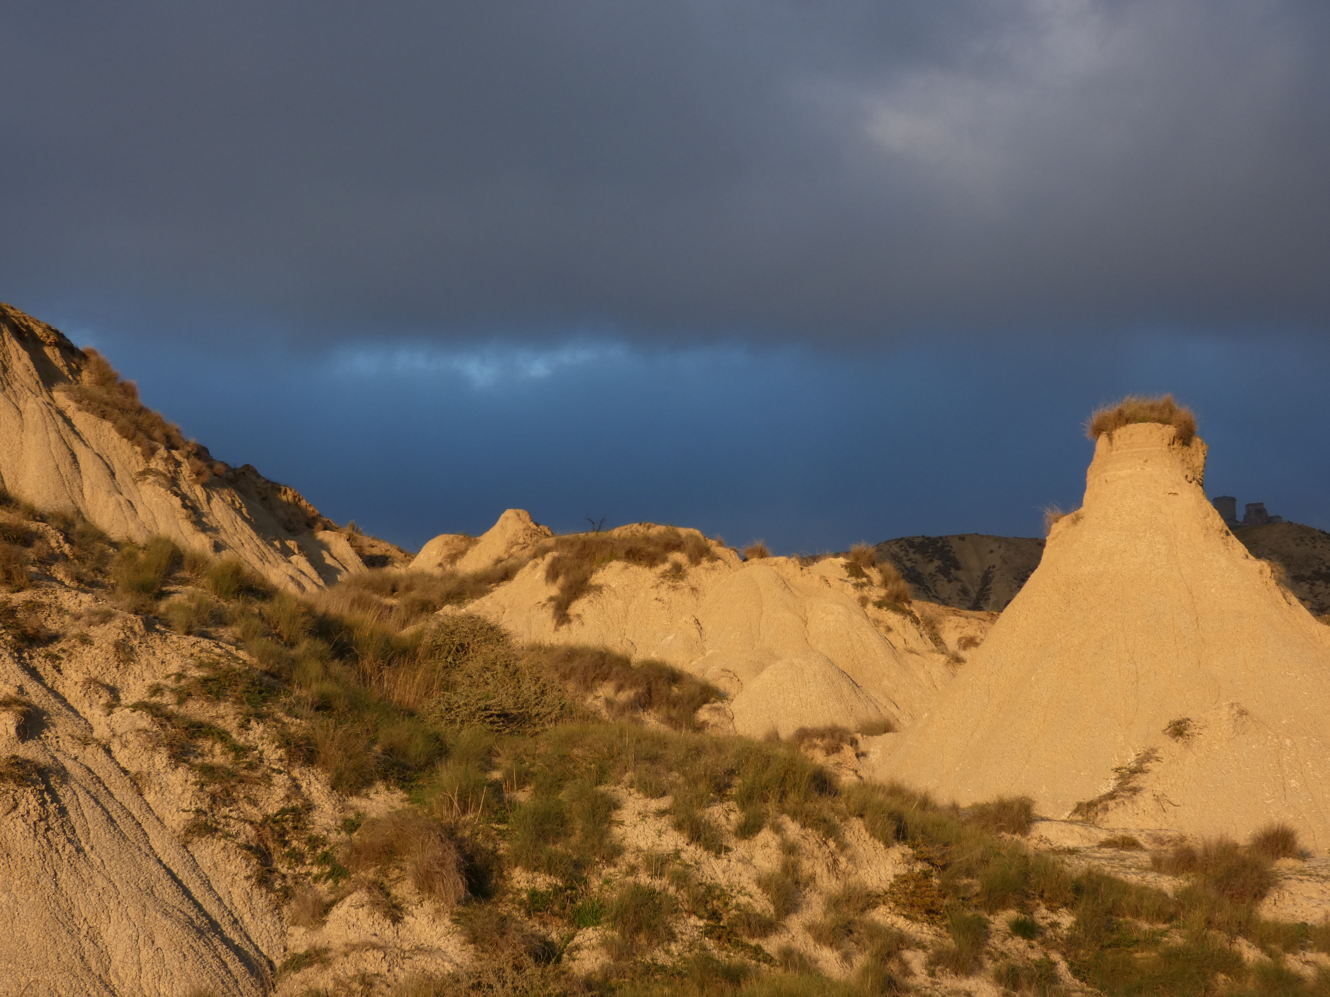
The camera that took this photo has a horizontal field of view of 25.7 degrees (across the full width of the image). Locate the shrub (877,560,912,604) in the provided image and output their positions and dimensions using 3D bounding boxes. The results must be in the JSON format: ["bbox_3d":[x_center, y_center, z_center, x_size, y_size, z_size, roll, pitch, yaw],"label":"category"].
[{"bbox_3d":[4.708,1.719,60.000,0.726,0.852,0.726,0,-2,0],"label":"shrub"}]

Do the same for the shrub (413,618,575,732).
[{"bbox_3d":[-2.166,2.232,37.000,1.975,1.501,1.679,0,-2,0],"label":"shrub"}]

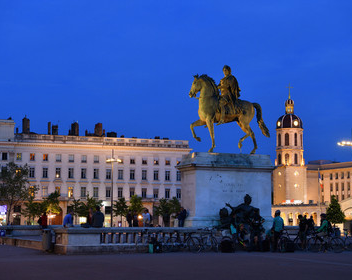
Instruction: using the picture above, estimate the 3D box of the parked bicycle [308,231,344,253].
[{"bbox_3d":[6.745,4.503,36.600,1.720,1.030,0.550,-1,-6,9],"label":"parked bicycle"}]

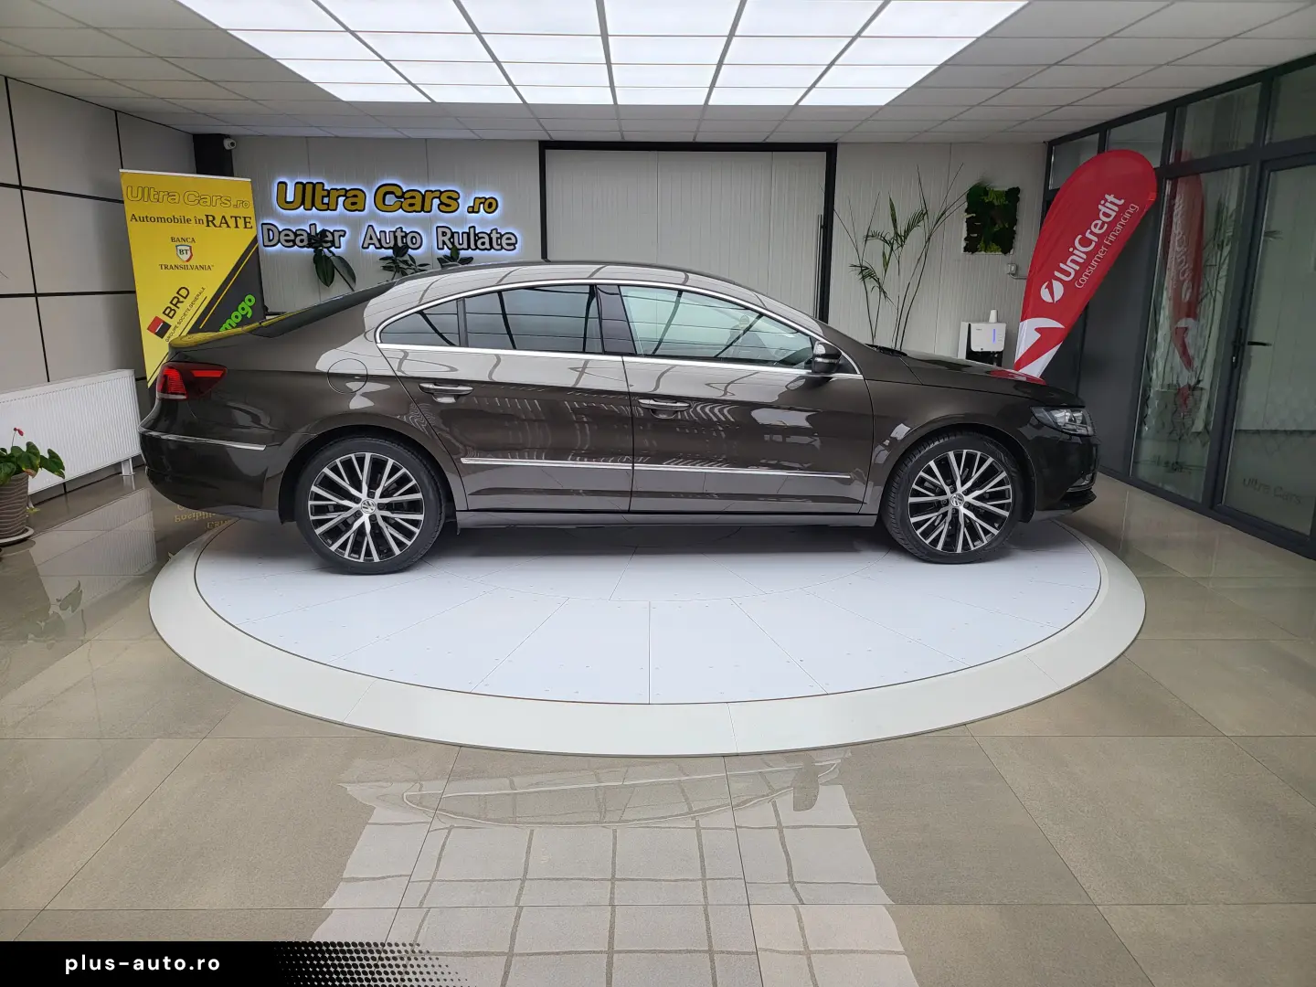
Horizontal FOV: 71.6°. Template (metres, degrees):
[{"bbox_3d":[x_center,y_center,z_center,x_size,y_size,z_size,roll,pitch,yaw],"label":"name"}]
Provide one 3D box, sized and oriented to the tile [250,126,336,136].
[{"bbox_3d":[-2.994,-2.966,7.471,0.600,0.020,0.560,0,13,-1],"label":"tile"}]

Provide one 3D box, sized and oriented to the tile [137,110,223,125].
[{"bbox_3d":[-3.593,-2.832,6.900,0.600,0.020,0.600,0,13,-1],"label":"tile"}]

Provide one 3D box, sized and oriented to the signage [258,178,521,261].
[{"bbox_3d":[-2.303,-2.372,7.830,2.200,0.576,0.080,0,13,-1],"label":"signage"}]

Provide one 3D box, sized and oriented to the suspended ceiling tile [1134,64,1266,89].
[{"bbox_3d":[3.030,-2.384,5.226,0.595,0.022,0.595,0,13,-1],"label":"suspended ceiling tile"}]

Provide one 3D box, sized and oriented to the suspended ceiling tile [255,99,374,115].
[{"bbox_3d":[-2.377,-2.679,6.337,0.600,0.020,0.600,0,13,-1],"label":"suspended ceiling tile"}]

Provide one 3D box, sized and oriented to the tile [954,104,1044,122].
[{"bbox_3d":[2.422,-2.667,6.390,0.600,0.020,0.600,0,13,-1],"label":"tile"}]

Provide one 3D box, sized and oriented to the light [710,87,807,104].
[{"bbox_3d":[0.627,-2.540,5.769,0.597,0.045,0.597,0,14,-1],"label":"light"}]

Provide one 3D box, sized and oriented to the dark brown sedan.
[{"bbox_3d":[-0.084,-0.530,4.915,4.800,1.420,1.880,-1,13,-4],"label":"dark brown sedan"}]

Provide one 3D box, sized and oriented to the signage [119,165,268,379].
[{"bbox_3d":[-3.267,-1.206,6.585,0.120,2.063,0.879,12,17,40],"label":"signage"}]

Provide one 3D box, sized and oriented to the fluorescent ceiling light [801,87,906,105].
[{"bbox_3d":[1.224,-2.535,5.777,0.595,0.040,0.595,0,13,-1],"label":"fluorescent ceiling light"}]

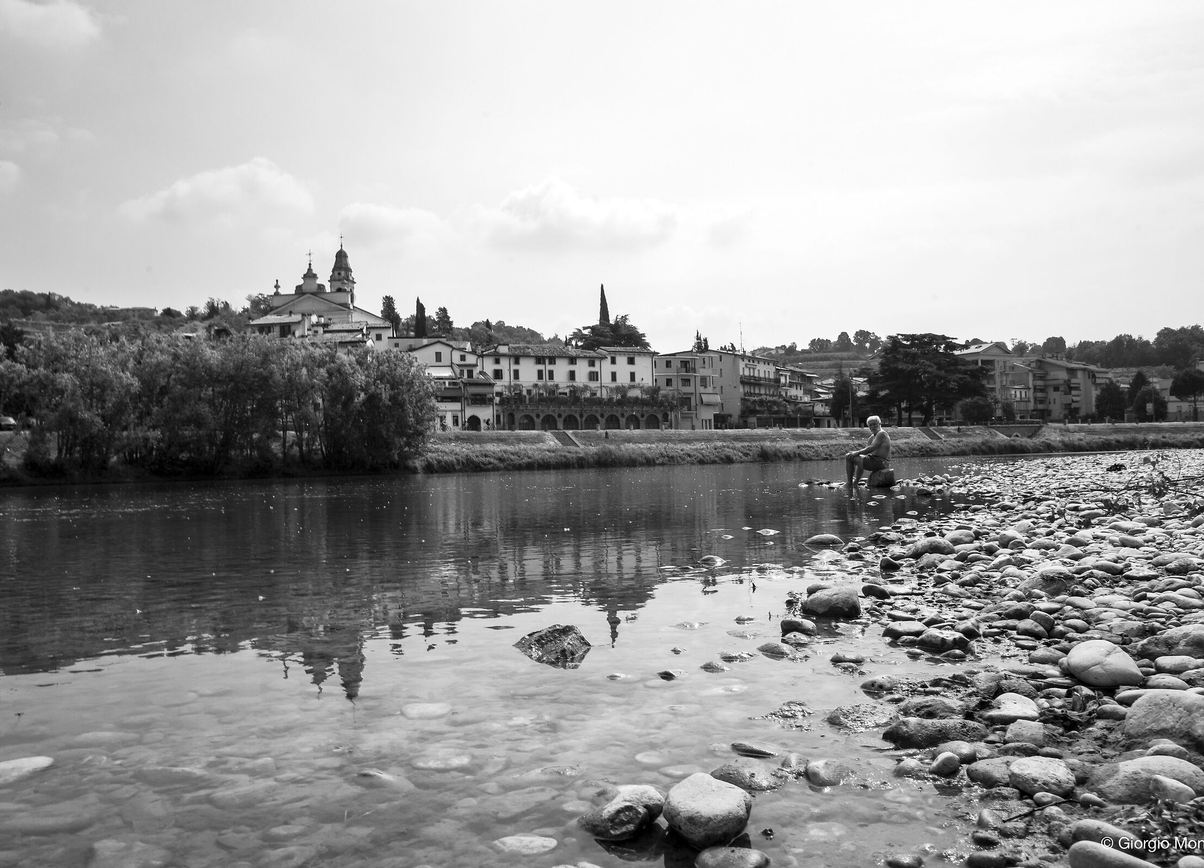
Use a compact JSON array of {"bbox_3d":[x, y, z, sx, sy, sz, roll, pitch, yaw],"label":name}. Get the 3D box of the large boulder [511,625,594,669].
[{"bbox_3d":[-0.117,0.515,2.440,0.190,0.100,0.160,-2,-2,-3],"label":"large boulder"}]

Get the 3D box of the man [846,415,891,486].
[{"bbox_3d":[3.932,0.249,15.000,0.640,1.060,0.500,-2,-2,-7],"label":"man"}]

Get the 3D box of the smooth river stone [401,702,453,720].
[{"bbox_3d":[-0.334,0.528,1.940,0.100,0.036,0.065,-2,-2,-7],"label":"smooth river stone"}]

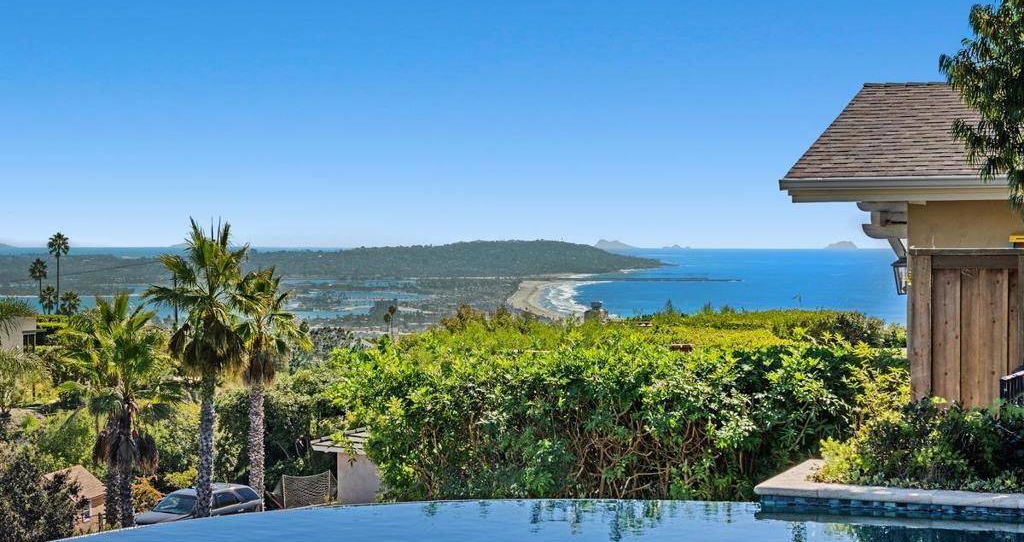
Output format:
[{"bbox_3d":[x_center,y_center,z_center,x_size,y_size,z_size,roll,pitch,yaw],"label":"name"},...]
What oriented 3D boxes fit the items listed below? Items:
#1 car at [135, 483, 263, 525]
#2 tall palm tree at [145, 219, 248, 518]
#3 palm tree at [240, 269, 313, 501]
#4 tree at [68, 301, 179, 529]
[{"bbox_3d":[-9.150,7.070,57.287,1.820,1.520,4.750,1,1,33],"label":"car"},{"bbox_3d":[-8.084,2.703,51.000,2.660,8.100,2.660,0,1,0],"label":"tall palm tree"},{"bbox_3d":[-6.579,3.405,54.000,2.220,6.950,2.220,0,1,0],"label":"palm tree"},{"bbox_3d":[-9.638,3.607,49.000,2.760,6.060,2.760,0,1,0],"label":"tree"}]

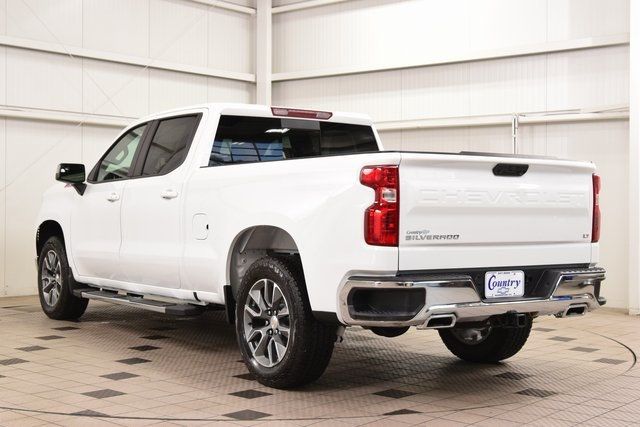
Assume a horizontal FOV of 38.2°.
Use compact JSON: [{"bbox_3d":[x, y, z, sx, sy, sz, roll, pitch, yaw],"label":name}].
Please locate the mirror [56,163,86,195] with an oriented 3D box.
[{"bbox_3d":[-2.252,-0.307,8.324,0.280,0.300,0.190,0,1,-35],"label":"mirror"}]

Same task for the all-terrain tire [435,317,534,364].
[{"bbox_3d":[1.185,0.677,6.815,0.280,0.822,0.824,0,1,-35],"label":"all-terrain tire"}]

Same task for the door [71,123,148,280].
[{"bbox_3d":[-1.845,-0.090,8.117,0.280,1.355,1.220,0,1,-35],"label":"door"}]

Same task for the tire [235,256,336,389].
[{"bbox_3d":[-0.228,0.673,5.829,0.280,0.822,0.824,0,1,-35],"label":"tire"}]

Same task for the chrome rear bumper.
[{"bbox_3d":[1.045,0.467,5.510,2.020,0.310,0.355,0,1,-35],"label":"chrome rear bumper"}]

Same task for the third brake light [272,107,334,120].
[{"bbox_3d":[-0.137,-0.770,7.208,0.570,0.062,0.070,0,1,-35],"label":"third brake light"}]

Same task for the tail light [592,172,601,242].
[{"bbox_3d":[1.793,-0.031,6.013,0.200,0.450,0.135,0,1,-35],"label":"tail light"}]

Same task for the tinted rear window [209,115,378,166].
[{"bbox_3d":[-0.130,-0.514,7.198,1.660,0.435,0.100,0,1,-35],"label":"tinted rear window"}]

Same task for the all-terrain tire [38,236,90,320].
[{"bbox_3d":[-2.510,0.628,9.098,0.280,0.822,0.824,0,1,-35],"label":"all-terrain tire"}]

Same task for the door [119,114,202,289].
[{"bbox_3d":[-1.224,-0.101,7.227,0.280,1.370,1.110,0,1,-35],"label":"door"}]

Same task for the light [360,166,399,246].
[{"bbox_3d":[0.317,-0.035,4.983,0.200,0.450,0.135,0,1,-35],"label":"light"}]

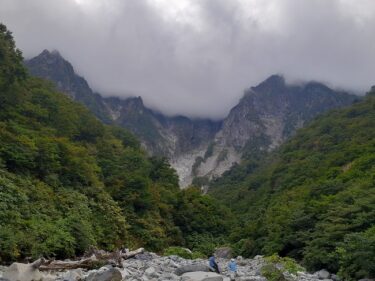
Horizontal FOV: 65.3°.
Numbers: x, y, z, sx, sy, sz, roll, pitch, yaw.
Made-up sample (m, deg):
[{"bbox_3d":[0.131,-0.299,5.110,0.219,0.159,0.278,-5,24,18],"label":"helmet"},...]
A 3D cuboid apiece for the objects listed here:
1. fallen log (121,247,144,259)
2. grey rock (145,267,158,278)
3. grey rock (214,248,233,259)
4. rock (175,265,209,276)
[{"bbox_3d":[-4.593,9.513,24.600,2.070,0.360,0.360,-2,-13,-37],"label":"fallen log"},{"bbox_3d":[-2.302,8.442,18.700,0.820,0.620,0.700,0,-18,0],"label":"grey rock"},{"bbox_3d":[3.714,11.624,30.000,1.850,1.150,1.400,0,-18,0],"label":"grey rock"},{"bbox_3d":[0.342,8.892,20.000,2.400,0.750,1.400,0,-18,0],"label":"rock"}]

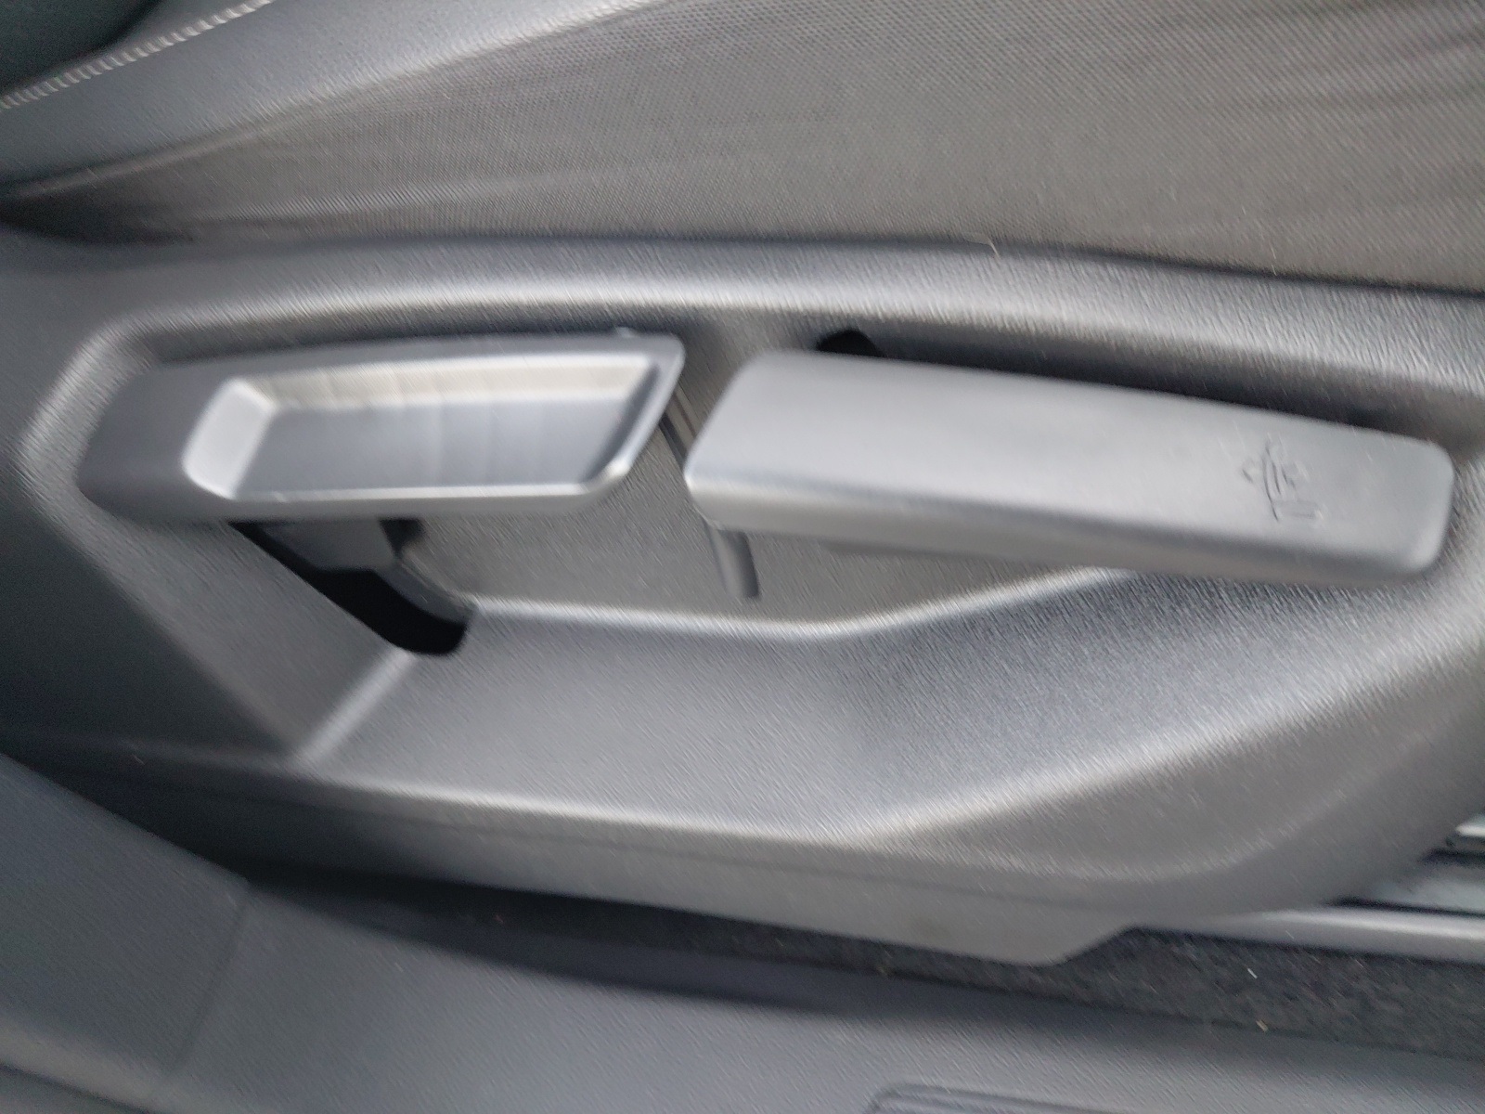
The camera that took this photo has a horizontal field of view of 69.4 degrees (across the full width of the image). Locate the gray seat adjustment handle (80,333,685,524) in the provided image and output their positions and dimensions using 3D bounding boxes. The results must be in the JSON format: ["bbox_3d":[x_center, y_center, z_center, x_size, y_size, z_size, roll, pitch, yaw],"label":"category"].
[{"bbox_3d":[-0.086,-0.031,0.272,0.148,0.042,0.032,-2,2,-2],"label":"gray seat adjustment handle"}]

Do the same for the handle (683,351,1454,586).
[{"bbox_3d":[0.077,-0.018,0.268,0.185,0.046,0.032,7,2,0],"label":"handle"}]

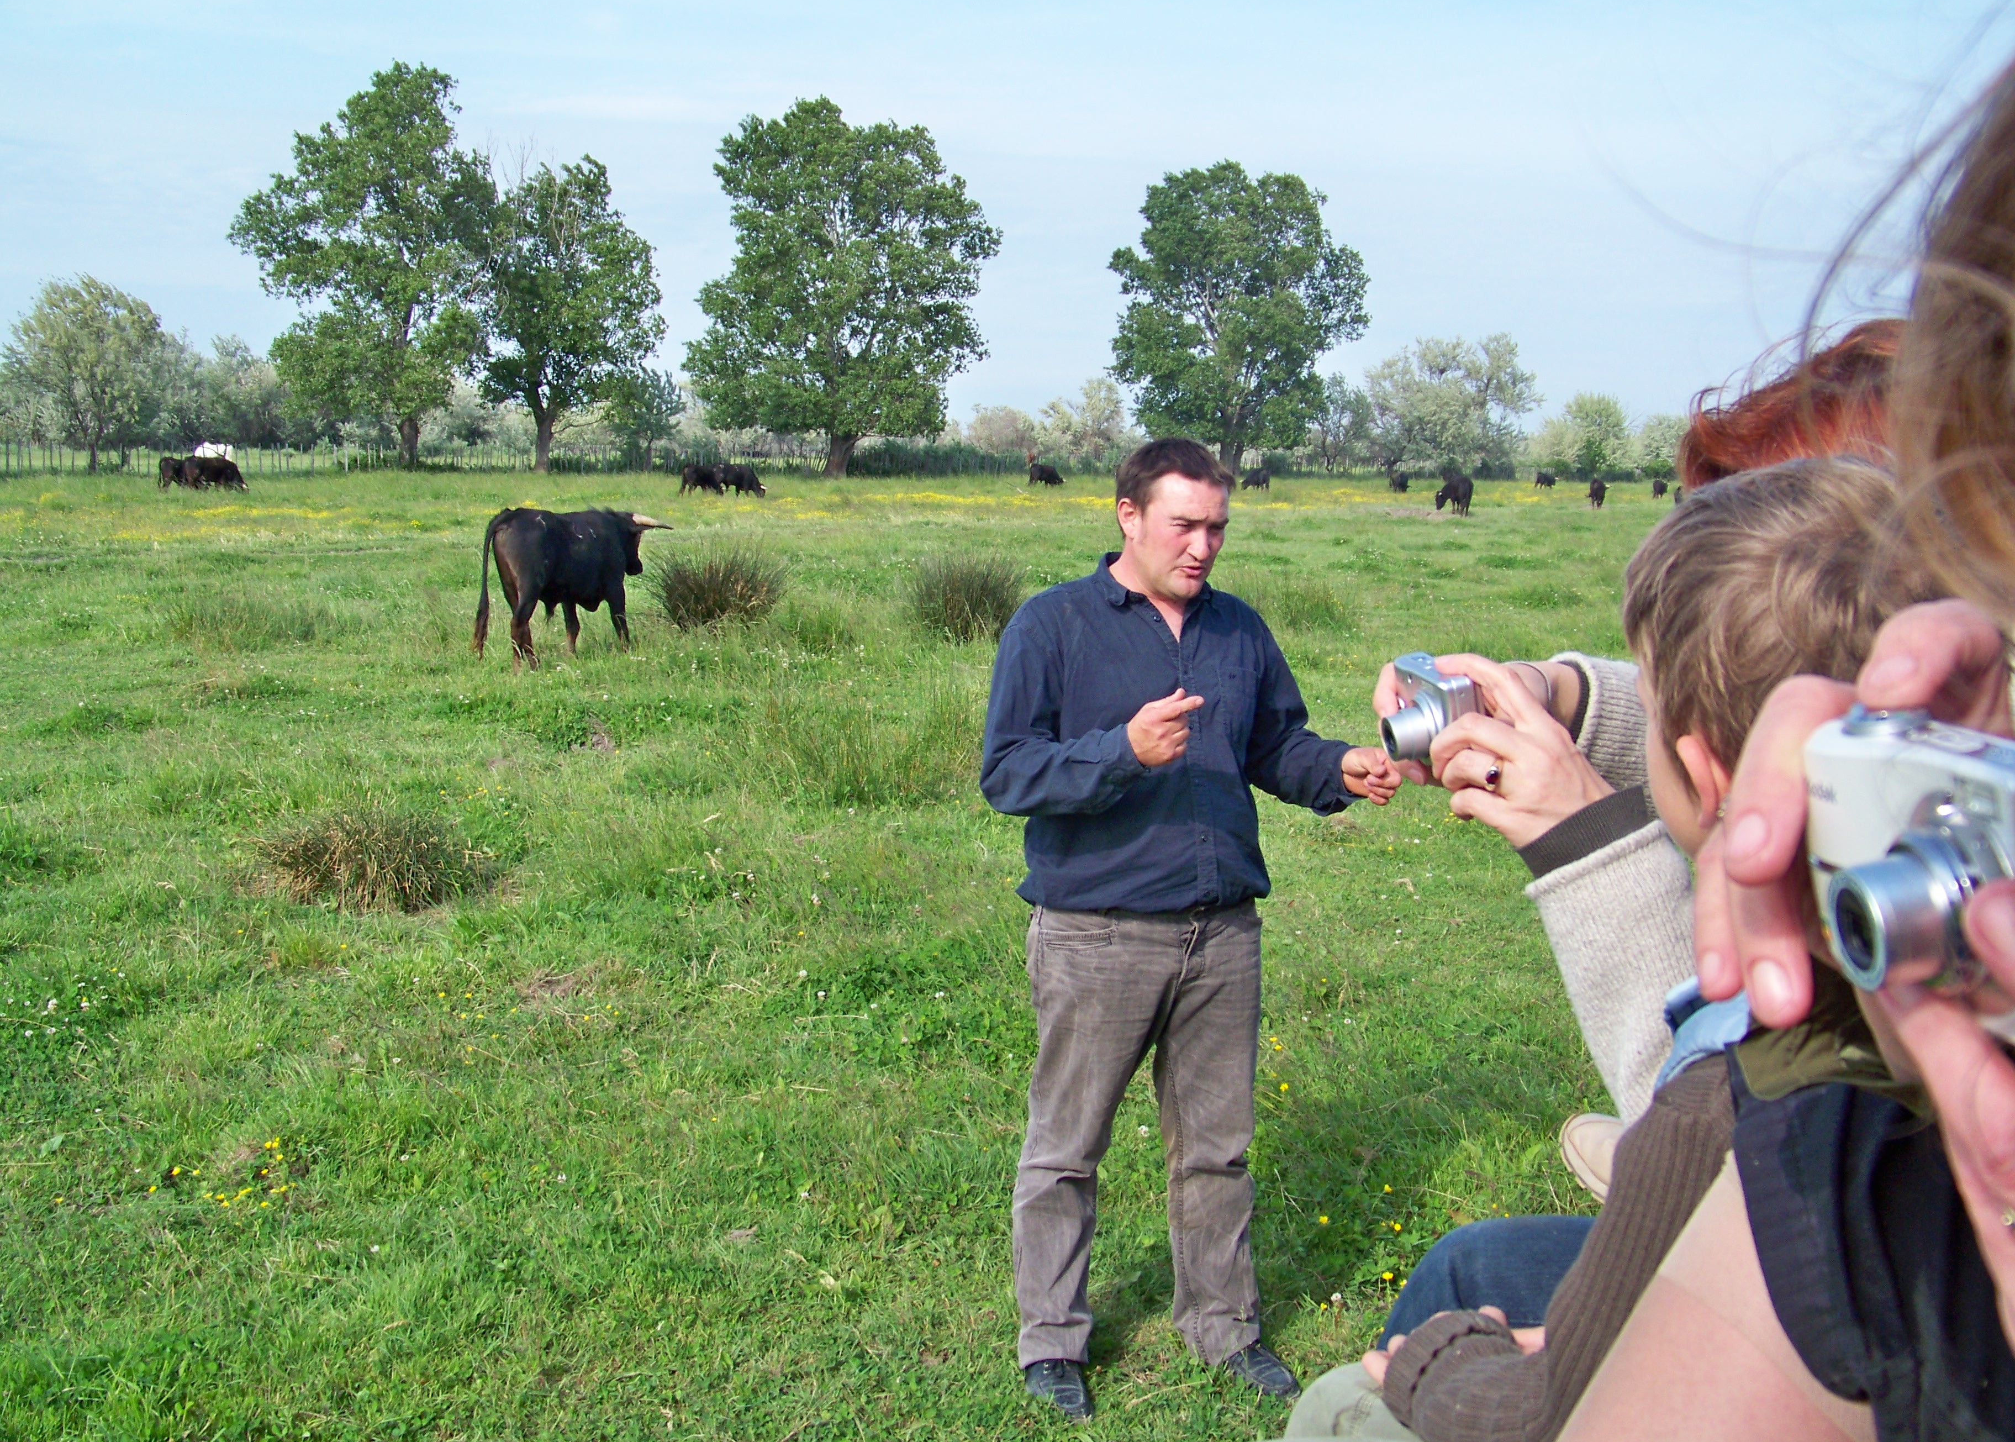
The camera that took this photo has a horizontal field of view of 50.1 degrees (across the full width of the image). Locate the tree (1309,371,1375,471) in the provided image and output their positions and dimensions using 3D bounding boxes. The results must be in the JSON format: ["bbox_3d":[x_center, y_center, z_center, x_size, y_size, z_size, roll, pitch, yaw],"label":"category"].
[{"bbox_3d":[22.055,-19.719,142.000,4.230,6.750,4.050,1,7,0],"label":"tree"}]

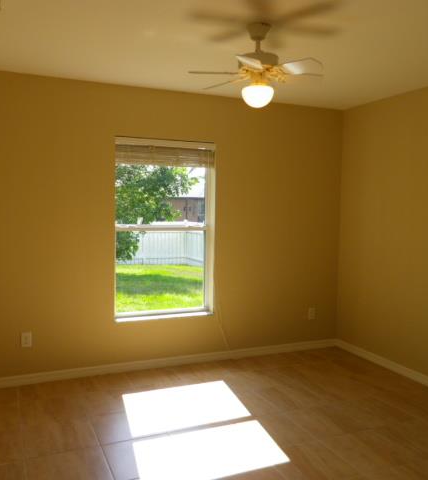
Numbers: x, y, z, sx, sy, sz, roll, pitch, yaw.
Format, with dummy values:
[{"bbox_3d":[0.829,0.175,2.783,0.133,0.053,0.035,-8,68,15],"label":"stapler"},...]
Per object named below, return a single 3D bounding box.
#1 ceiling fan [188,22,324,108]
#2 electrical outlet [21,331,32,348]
[{"bbox_3d":[0.245,-0.951,2.533,0.770,0.452,0.760,-1,4,-23],"label":"ceiling fan"},{"bbox_3d":[-1.481,0.793,3.663,0.072,0.117,0.012,-1,4,-23],"label":"electrical outlet"}]

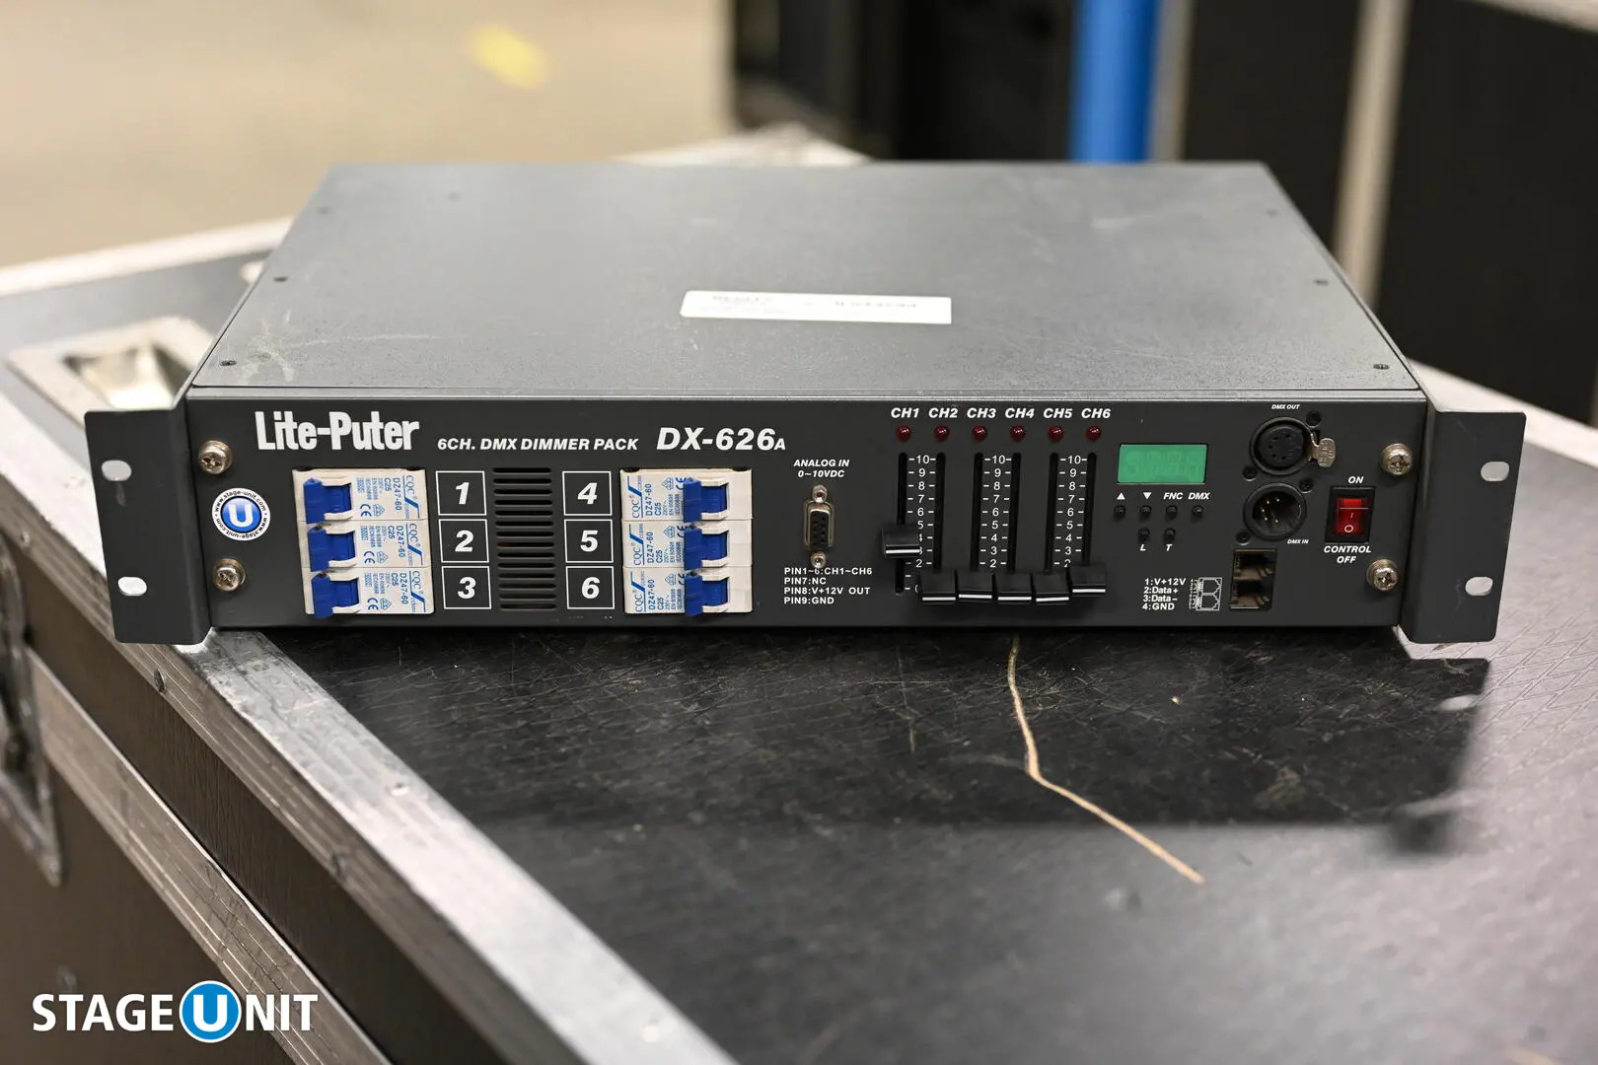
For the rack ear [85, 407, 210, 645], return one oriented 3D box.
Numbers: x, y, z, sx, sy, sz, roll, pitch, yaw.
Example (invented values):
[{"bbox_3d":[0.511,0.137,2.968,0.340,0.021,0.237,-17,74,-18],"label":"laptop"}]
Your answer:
[{"bbox_3d":[-0.223,-0.003,0.762,0.031,0.088,0.013,0,25,0],"label":"rack ear"}]

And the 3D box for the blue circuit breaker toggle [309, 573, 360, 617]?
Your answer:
[{"bbox_3d":[-0.162,0.022,0.776,0.015,0.014,0.010,0,26,0],"label":"blue circuit breaker toggle"}]

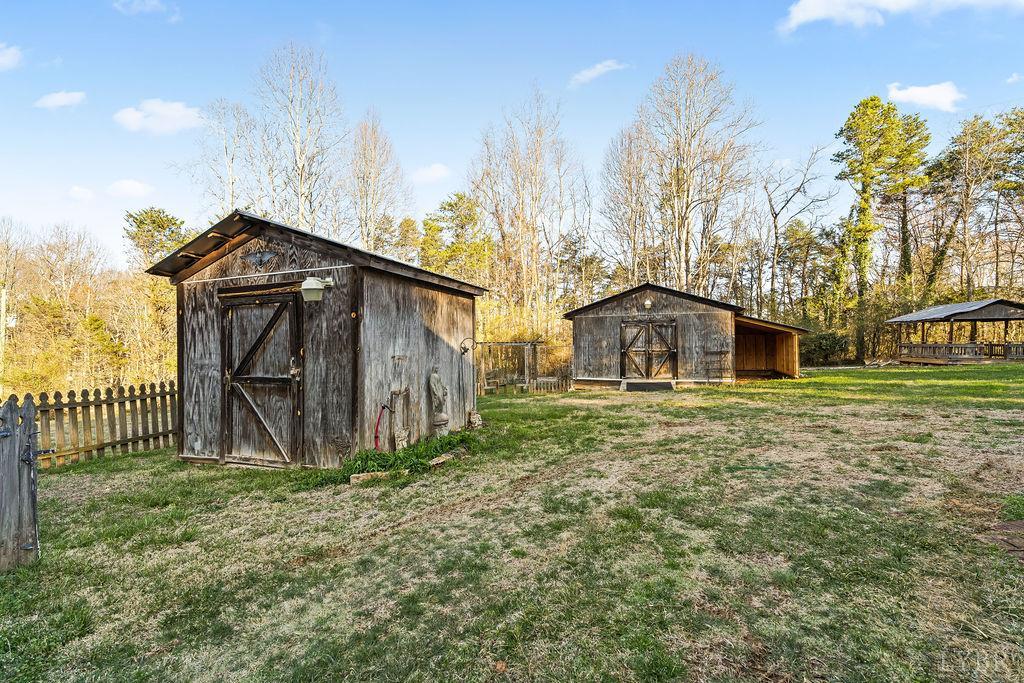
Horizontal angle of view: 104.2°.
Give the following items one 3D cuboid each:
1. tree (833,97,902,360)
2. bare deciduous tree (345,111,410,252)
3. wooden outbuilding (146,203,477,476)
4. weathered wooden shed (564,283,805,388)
[{"bbox_3d":[27.669,-8.756,31.000,4.800,20.470,4.600,-1,-1,0],"label":"tree"},{"bbox_3d":[-12.157,-9.400,36.000,5.800,23.000,5.800,-1,-1,0],"label":"bare deciduous tree"},{"bbox_3d":[-2.680,0.068,6.418,3.400,3.120,3.540,-1,-1,20],"label":"wooden outbuilding"},{"bbox_3d":[6.735,-0.162,16.955,8.200,4.000,5.100,-1,-1,18],"label":"weathered wooden shed"}]

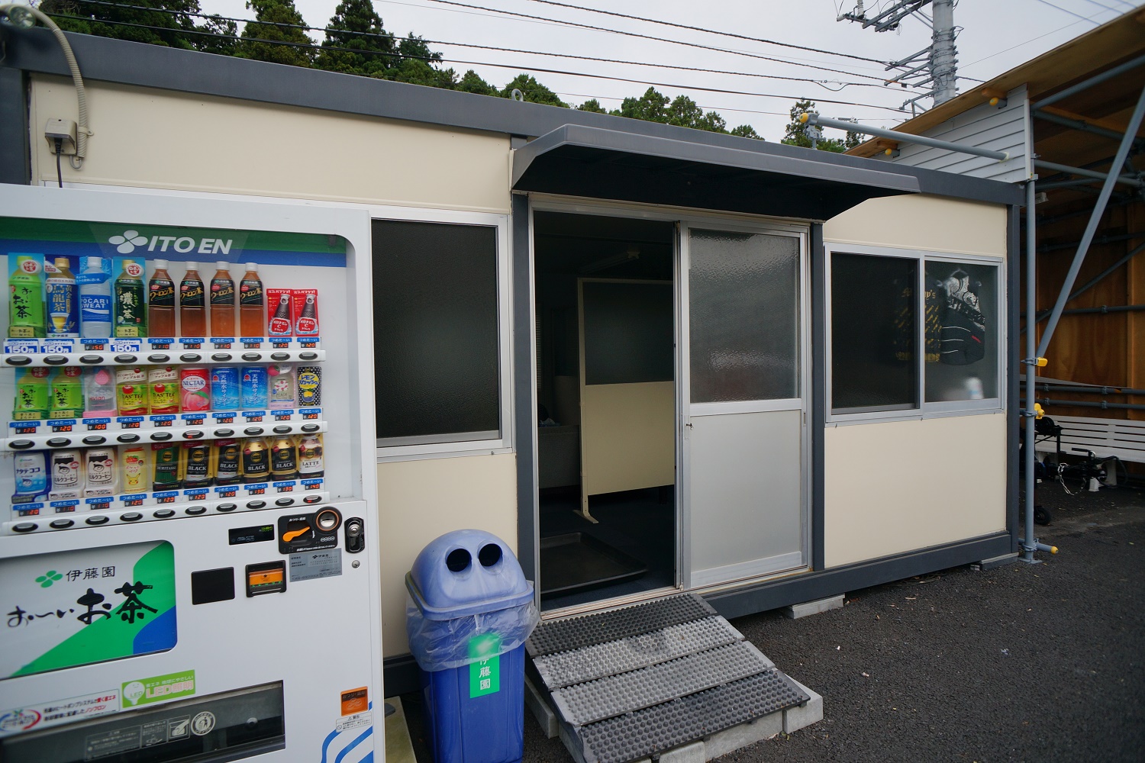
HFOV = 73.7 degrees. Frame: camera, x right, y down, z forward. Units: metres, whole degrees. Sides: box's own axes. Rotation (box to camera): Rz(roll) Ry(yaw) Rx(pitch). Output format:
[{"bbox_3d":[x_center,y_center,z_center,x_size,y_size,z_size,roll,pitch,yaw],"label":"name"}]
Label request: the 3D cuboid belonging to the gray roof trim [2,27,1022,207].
[{"bbox_3d":[0.531,-1.157,3.797,5.533,0.151,0.150,-2,2,-29],"label":"gray roof trim"}]

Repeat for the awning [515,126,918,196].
[{"bbox_3d":[0.713,-0.942,3.525,1.940,0.190,0.570,-2,2,-29],"label":"awning"}]

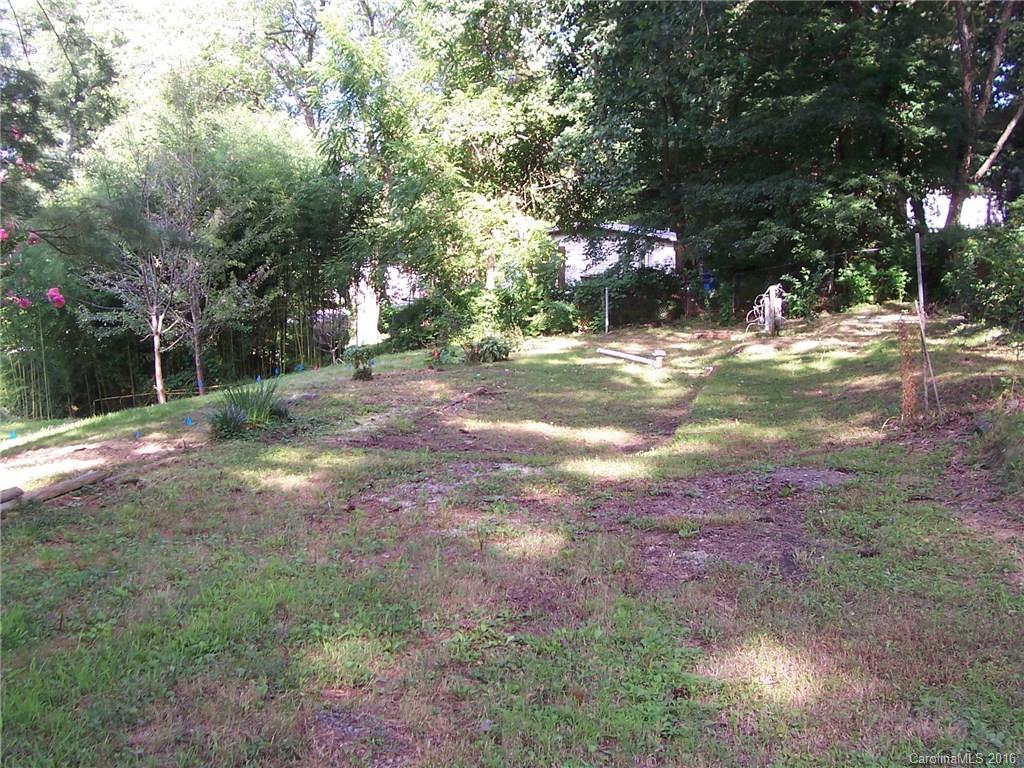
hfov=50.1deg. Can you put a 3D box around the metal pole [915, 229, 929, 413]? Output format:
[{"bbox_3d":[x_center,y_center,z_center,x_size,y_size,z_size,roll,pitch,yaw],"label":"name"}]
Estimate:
[{"bbox_3d":[4.350,-0.656,11.610,0.048,1.894,0.048,-5,5,0],"label":"metal pole"}]

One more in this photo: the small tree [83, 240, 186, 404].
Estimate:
[{"bbox_3d":[-5.243,-0.861,15.200,1.420,2.280,1.350,0,5,0],"label":"small tree"}]

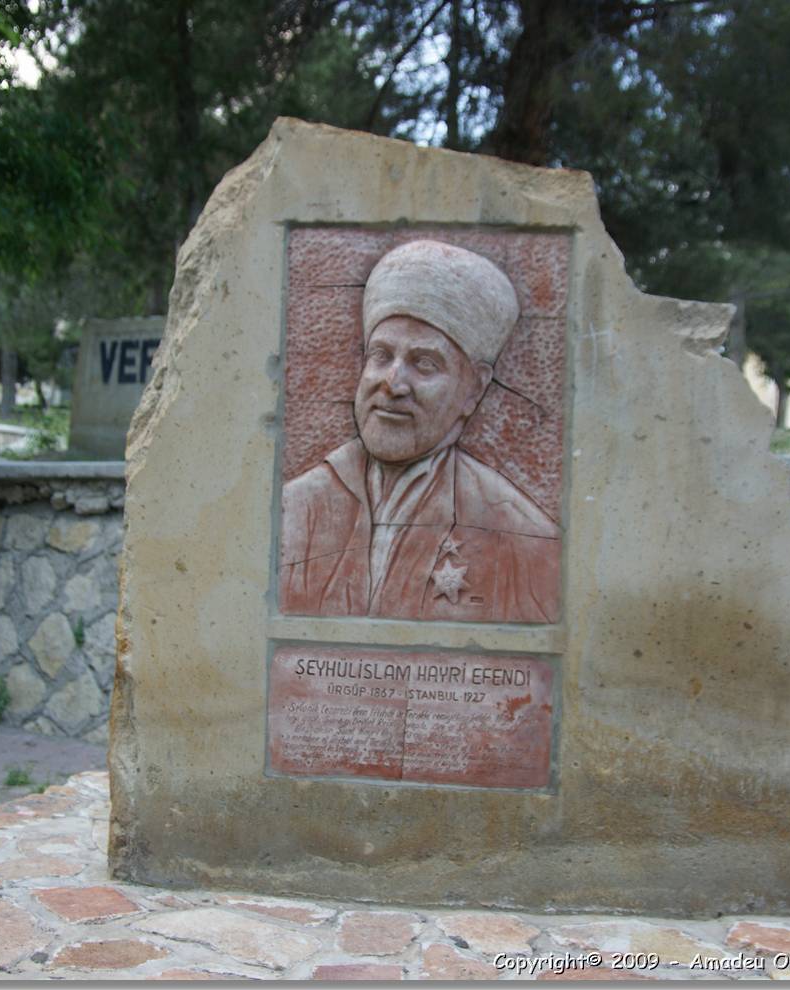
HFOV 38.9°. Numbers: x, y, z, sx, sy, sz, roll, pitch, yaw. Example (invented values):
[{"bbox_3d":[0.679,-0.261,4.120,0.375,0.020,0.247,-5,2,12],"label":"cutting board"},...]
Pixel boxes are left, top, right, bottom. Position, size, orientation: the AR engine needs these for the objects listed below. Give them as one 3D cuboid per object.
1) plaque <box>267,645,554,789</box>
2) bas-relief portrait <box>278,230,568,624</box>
[{"bbox_3d":[0.032,0.476,2.403,0.606,0.277,0.035,2,0,4],"label":"plaque"},{"bbox_3d":[0.057,-0.150,2.380,0.601,0.836,0.090,2,0,4],"label":"bas-relief portrait"}]

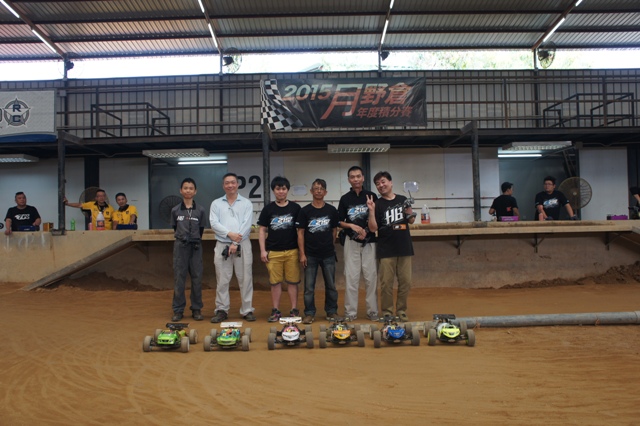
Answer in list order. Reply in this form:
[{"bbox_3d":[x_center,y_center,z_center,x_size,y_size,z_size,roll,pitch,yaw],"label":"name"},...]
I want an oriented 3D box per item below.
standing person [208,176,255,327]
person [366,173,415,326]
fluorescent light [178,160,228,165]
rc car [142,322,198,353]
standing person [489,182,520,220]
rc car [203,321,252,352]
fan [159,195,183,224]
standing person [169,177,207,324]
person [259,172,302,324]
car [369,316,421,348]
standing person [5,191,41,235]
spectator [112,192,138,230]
[{"bbox_3d":[-1.018,0.394,6.187,0.540,1.710,0.330,-1,-1,-5],"label":"standing person"},{"bbox_3d":[0.835,0.399,6.270,0.570,1.740,0.420,-1,-1,5],"label":"person"},{"bbox_3d":[-2.612,-1.132,12.000,1.200,0.070,0.080,-1,-1,0],"label":"fluorescent light"},{"bbox_3d":[-1.420,1.192,5.090,0.425,0.200,0.520,-1,-1,1],"label":"rc car"},{"bbox_3d":[3.288,0.317,9.387,0.520,1.710,0.330,-1,-1,18],"label":"standing person"},{"bbox_3d":[-0.867,1.179,5.090,0.425,0.200,0.520,-1,-1,-2],"label":"rc car"},{"bbox_3d":[-3.298,-0.061,12.000,0.620,0.620,0.320,-1,-1,-6],"label":"fan"},{"bbox_3d":[-1.550,0.419,6.288,0.430,1.650,0.290,-1,-1,-5],"label":"standing person"},{"bbox_3d":[-0.455,0.412,6.188,0.500,1.665,0.300,-1,-1,-3],"label":"person"},{"bbox_3d":[0.712,1.142,5.090,0.425,0.200,0.520,-1,-1,0],"label":"car"},{"bbox_3d":[-5.127,0.501,9.187,0.610,1.710,0.380,-1,-1,-7],"label":"standing person"},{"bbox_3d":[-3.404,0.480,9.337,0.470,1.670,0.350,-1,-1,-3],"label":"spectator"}]

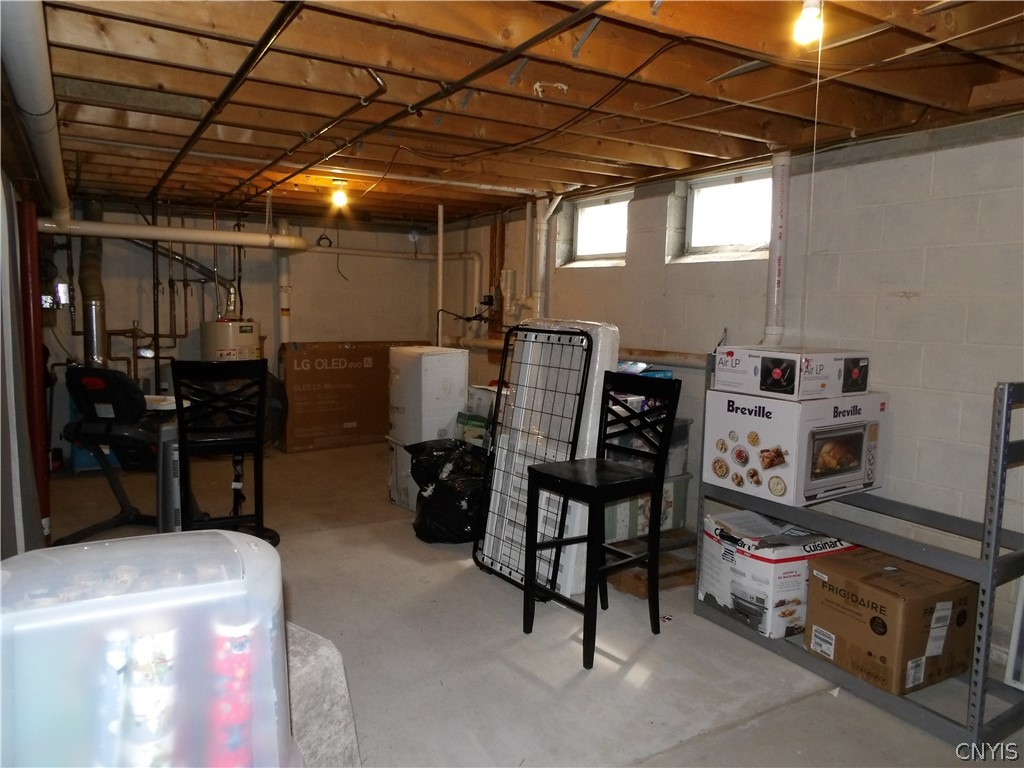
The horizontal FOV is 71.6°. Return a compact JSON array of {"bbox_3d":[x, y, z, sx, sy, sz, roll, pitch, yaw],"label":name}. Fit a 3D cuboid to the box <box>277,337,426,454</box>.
[{"bbox_3d":[-1.475,0.100,7.090,1.581,0.993,0.192,-3,8,-34],"label":"box"}]

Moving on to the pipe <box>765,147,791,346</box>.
[{"bbox_3d":[1.347,-0.680,3.597,0.100,0.980,0.100,-4,8,-30],"label":"pipe"}]

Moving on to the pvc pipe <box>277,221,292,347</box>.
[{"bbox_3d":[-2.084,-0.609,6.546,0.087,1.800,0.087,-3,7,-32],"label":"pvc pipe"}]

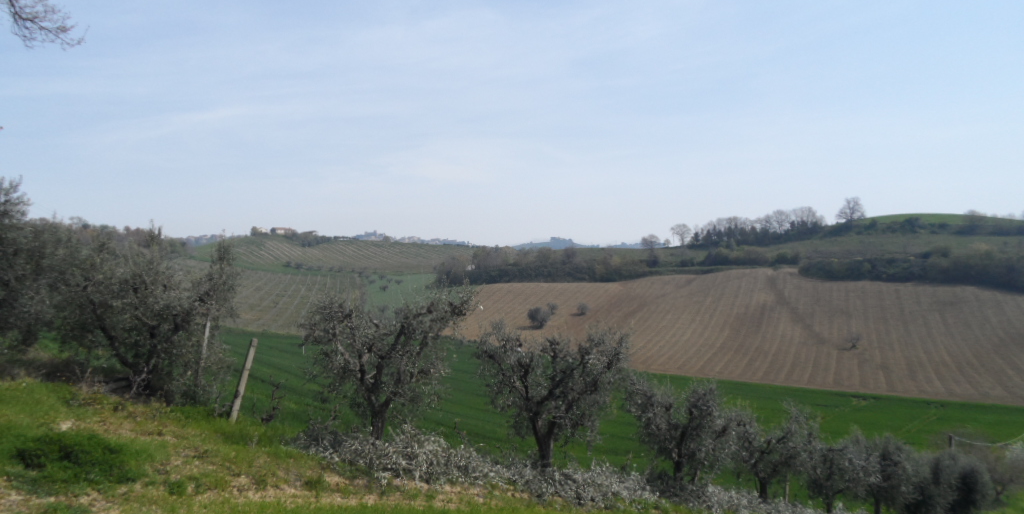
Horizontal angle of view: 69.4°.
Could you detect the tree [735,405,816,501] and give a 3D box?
[{"bbox_3d":[10.802,8.025,30.200,3.430,4.080,3.330,0,0,0],"label":"tree"}]

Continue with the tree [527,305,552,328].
[{"bbox_3d":[5.659,12.524,155.000,5.240,4.720,5.080,0,0,0],"label":"tree"}]

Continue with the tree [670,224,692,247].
[{"bbox_3d":[73.347,-9.304,320.000,9.520,10.390,9.230,0,0,0],"label":"tree"}]

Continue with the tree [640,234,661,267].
[{"bbox_3d":[50.568,-2.373,270.000,7.300,12.410,7.080,0,0,0],"label":"tree"}]

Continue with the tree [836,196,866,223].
[{"bbox_3d":[142.319,-19.912,310.000,12.580,11.740,12.200,0,0,0],"label":"tree"}]

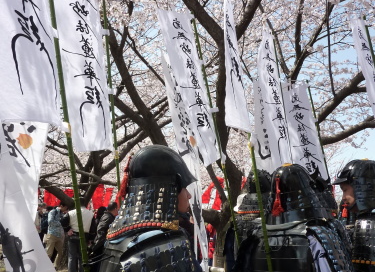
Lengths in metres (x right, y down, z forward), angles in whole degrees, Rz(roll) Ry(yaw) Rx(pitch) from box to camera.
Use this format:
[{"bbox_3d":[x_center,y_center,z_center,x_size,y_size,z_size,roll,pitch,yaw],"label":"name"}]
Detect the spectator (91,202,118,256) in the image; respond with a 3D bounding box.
[{"bbox_3d":[-1.322,1.871,5.750,0.460,1.630,0.500,8,-12,-41],"label":"spectator"}]

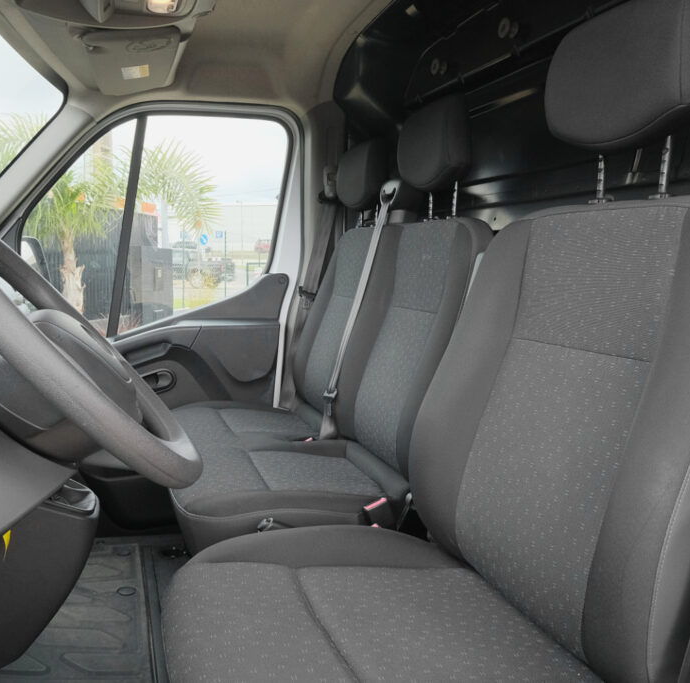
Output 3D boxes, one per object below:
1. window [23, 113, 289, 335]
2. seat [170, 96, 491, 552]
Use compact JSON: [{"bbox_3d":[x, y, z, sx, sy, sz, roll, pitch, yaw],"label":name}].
[{"bbox_3d":[-0.579,-0.374,2.107,0.840,0.710,0.060,-3,14,-21],"label":"window"},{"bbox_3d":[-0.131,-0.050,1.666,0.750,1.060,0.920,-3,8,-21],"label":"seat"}]

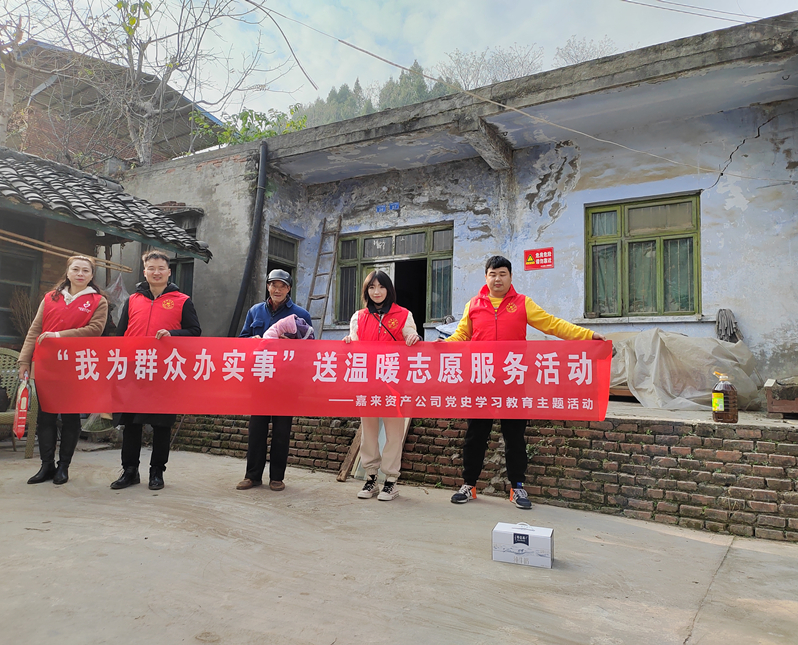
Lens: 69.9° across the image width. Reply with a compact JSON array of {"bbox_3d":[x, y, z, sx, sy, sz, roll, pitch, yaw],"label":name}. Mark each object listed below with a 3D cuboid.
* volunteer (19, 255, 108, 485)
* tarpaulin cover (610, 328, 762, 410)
[{"bbox_3d":[-2.460,0.325,4.270,0.640,1.690,0.450,2,-5,-15],"label":"volunteer"},{"bbox_3d":[2.500,0.430,5.050,1.280,0.720,0.650,-1,-5,28],"label":"tarpaulin cover"}]

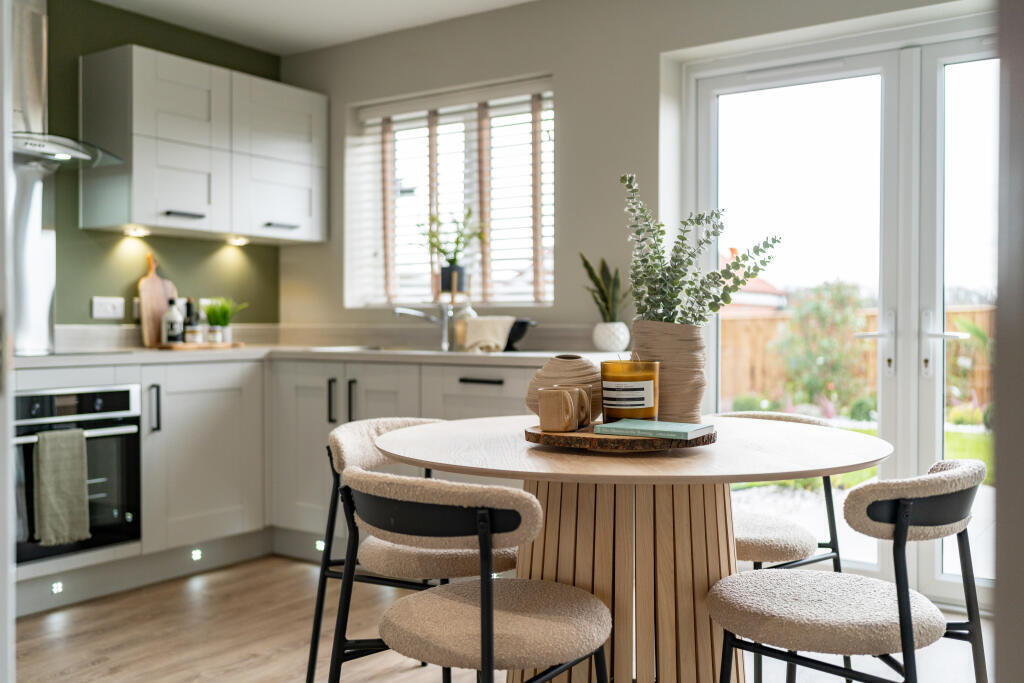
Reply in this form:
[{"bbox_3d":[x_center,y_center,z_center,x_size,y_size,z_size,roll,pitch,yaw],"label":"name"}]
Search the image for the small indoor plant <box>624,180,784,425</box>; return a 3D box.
[{"bbox_3d":[0.456,-0.092,2.410,0.385,0.630,0.300,0,1,0],"label":"small indoor plant"}]

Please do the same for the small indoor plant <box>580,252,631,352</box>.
[{"bbox_3d":[0.367,-0.153,3.865,0.200,0.385,0.180,0,1,5],"label":"small indoor plant"}]

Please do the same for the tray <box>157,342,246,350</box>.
[{"bbox_3d":[-1.372,0.022,4.432,0.270,0.022,0.380,1,1,35],"label":"tray"}]

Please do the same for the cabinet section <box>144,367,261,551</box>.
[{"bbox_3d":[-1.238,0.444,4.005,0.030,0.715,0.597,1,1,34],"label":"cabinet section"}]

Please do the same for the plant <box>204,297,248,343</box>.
[{"bbox_3d":[-1.308,-0.096,4.560,0.190,0.215,0.160,0,1,-16],"label":"plant"}]

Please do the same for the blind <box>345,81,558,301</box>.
[{"bbox_3d":[-0.239,-0.641,4.572,1.170,0.925,0.065,1,1,34],"label":"blind"}]

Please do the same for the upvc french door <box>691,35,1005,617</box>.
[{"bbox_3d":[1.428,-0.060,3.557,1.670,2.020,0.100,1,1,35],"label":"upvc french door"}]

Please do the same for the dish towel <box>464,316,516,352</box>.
[{"bbox_3d":[-0.087,-0.029,4.022,0.185,0.145,0.110,1,1,35],"label":"dish towel"}]

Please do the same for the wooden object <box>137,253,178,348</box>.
[{"bbox_3d":[-1.577,-0.184,4.470,0.024,0.435,0.205,-11,-6,35],"label":"wooden object"}]

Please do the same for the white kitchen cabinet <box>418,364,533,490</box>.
[{"bbox_3d":[0.067,0.443,3.860,0.600,0.720,0.580,1,1,34],"label":"white kitchen cabinet"}]

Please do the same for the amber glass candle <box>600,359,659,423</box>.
[{"bbox_3d":[0.273,0.119,2.300,0.132,0.143,0.132,0,1,10],"label":"amber glass candle"}]

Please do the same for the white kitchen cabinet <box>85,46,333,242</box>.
[{"bbox_3d":[-1.362,-0.838,4.541,0.363,0.720,1.080,1,1,35],"label":"white kitchen cabinet"}]

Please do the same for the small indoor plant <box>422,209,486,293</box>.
[{"bbox_3d":[-0.259,-0.409,4.480,0.270,0.390,0.230,0,1,-3],"label":"small indoor plant"}]

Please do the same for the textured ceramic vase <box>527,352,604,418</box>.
[{"bbox_3d":[0.123,0.105,2.210,0.187,0.145,0.187,0,1,3],"label":"textured ceramic vase"}]

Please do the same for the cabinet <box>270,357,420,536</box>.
[{"bbox_3d":[-0.523,0.438,4.258,0.825,0.720,0.580,1,1,34],"label":"cabinet"}]

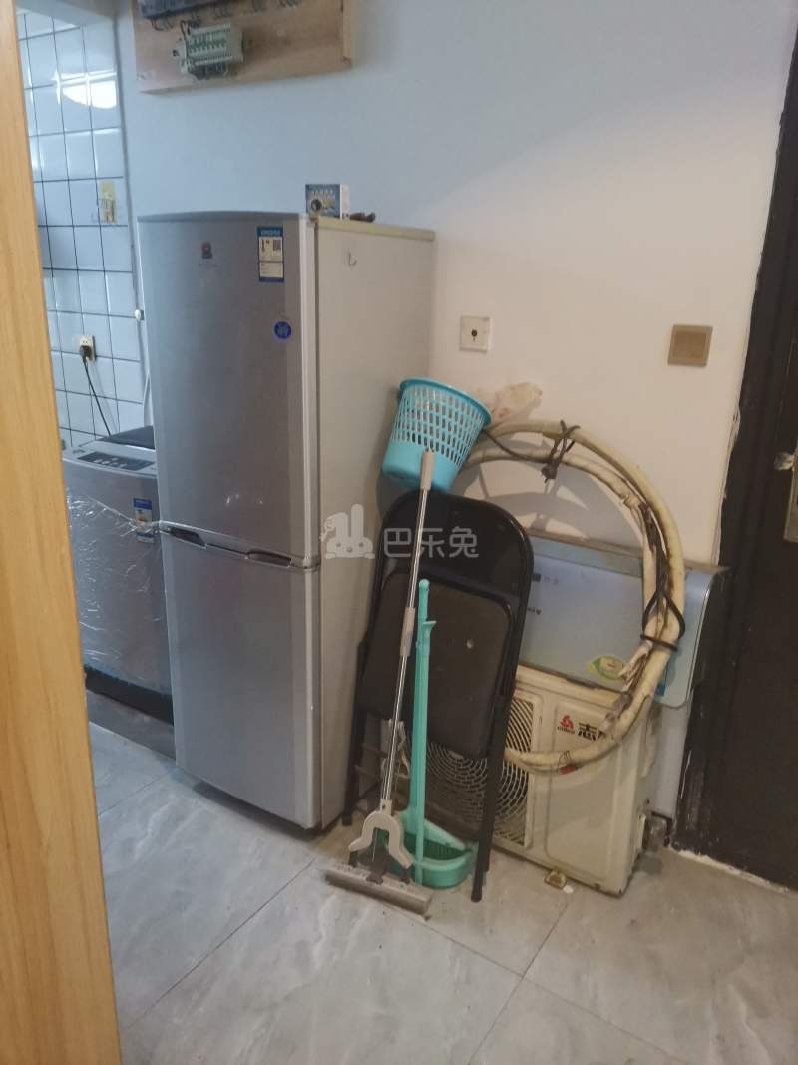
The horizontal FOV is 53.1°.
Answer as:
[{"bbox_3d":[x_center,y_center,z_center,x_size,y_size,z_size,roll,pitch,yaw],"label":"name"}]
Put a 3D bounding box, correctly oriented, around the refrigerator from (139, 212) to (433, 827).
[{"bbox_3d":[-0.284,-0.024,2.205,0.537,1.550,0.515,13,21,32],"label":"refrigerator"}]

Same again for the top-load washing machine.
[{"bbox_3d":[-0.741,0.096,2.630,0.510,0.840,0.500,13,21,31],"label":"top-load washing machine"}]

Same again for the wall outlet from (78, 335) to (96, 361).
[{"bbox_3d":[-1.152,-0.678,2.955,0.085,0.088,0.015,13,21,31],"label":"wall outlet"}]

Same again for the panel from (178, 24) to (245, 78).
[{"bbox_3d":[-0.531,-1.373,2.288,0.195,0.110,0.065,13,21,31],"label":"panel"}]

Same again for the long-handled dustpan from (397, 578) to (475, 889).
[{"bbox_3d":[0.064,0.479,1.946,0.270,0.775,0.200,13,21,31],"label":"long-handled dustpan"}]

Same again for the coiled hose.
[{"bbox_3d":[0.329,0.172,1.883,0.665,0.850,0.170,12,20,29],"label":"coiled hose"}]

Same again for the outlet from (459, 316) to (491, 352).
[{"bbox_3d":[0.199,-0.521,2.107,0.086,0.086,0.012,13,21,31],"label":"outlet"}]

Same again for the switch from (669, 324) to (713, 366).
[{"bbox_3d":[0.663,-0.422,1.818,0.087,0.087,0.012,13,21,31],"label":"switch"}]

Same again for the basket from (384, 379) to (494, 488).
[{"bbox_3d":[0.086,-0.241,2.075,0.250,0.235,0.250,19,-8,3],"label":"basket"}]

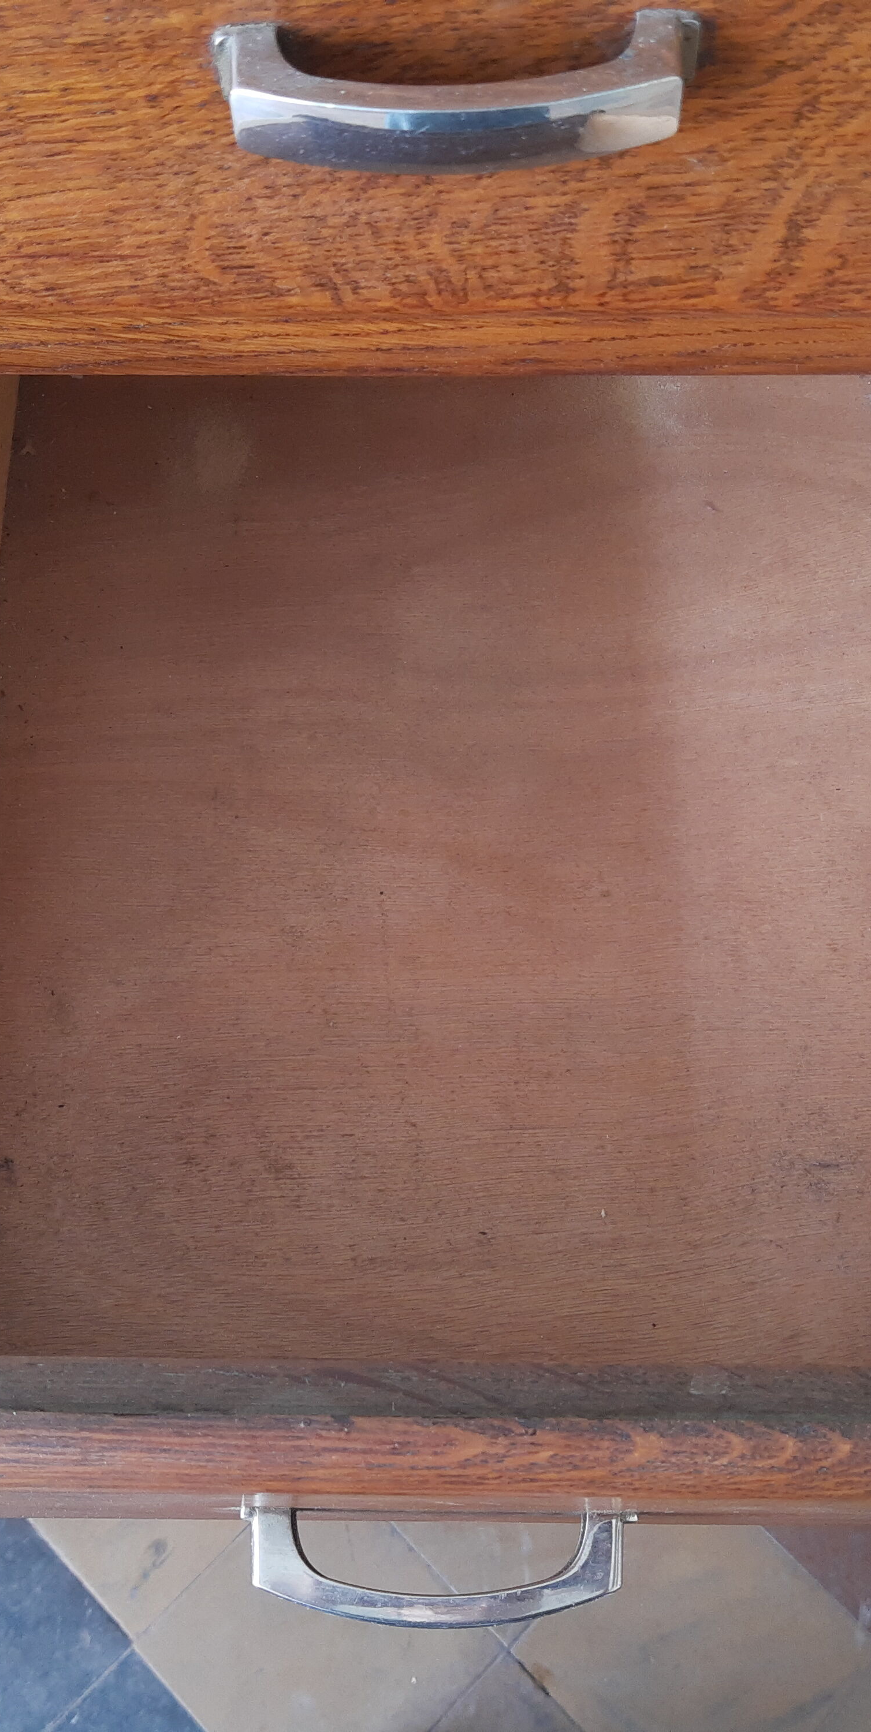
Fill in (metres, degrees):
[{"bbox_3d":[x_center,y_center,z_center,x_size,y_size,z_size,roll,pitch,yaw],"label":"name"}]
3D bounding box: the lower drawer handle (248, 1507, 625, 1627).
[{"bbox_3d":[0.001,0.193,0.483,0.104,0.018,0.034,0,66,0],"label":"lower drawer handle"}]

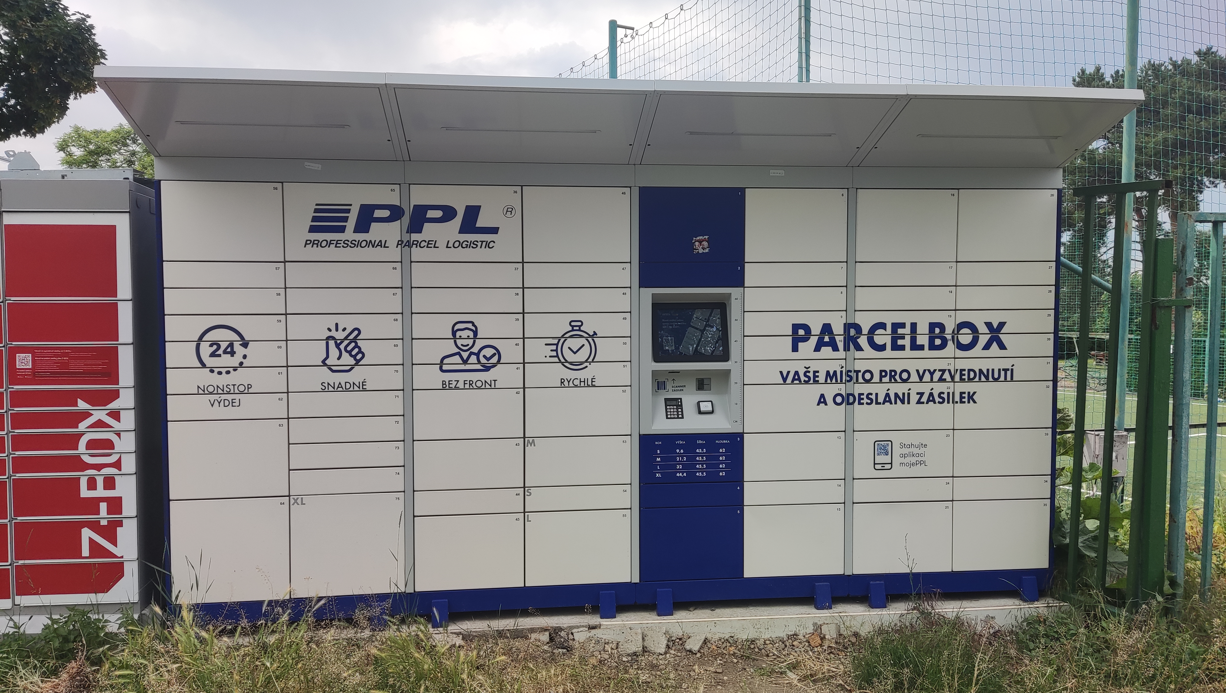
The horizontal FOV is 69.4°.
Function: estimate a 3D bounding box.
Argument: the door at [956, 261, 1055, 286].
[{"bbox_3d":[1.917,-0.353,4.346,0.494,0.111,0.025,-1,3,-7],"label":"door"}]

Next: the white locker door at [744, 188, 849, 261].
[{"bbox_3d":[0.868,-0.579,4.222,0.497,0.342,0.025,-1,3,-7],"label":"white locker door"}]

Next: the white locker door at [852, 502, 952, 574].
[{"bbox_3d":[1.416,0.932,4.340,0.502,0.348,0.025,-1,3,-6],"label":"white locker door"}]

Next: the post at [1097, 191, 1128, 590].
[{"bbox_3d":[2.391,0.249,4.253,0.036,1.957,0.036,-2,5,-41],"label":"post"}]

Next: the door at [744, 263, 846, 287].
[{"bbox_3d":[0.869,-0.343,4.235,0.497,0.110,0.025,-1,3,-7],"label":"door"}]

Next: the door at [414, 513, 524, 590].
[{"bbox_3d":[-0.661,0.953,4.124,0.495,0.341,0.025,-1,3,-6],"label":"door"}]

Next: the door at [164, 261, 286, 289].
[{"bbox_3d":[-1.708,-0.317,3.923,0.494,0.111,0.025,-1,3,-7],"label":"door"}]

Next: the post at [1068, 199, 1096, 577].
[{"bbox_3d":[2.302,0.246,4.360,0.036,1.959,0.036,-3,5,-41],"label":"post"}]

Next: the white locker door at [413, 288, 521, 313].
[{"bbox_3d":[-0.662,-0.209,4.051,0.494,0.111,0.025,-1,3,-7],"label":"white locker door"}]

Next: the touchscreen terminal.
[{"bbox_3d":[0.367,-0.062,4.241,0.366,0.291,0.045,-1,-11,-6],"label":"touchscreen terminal"}]

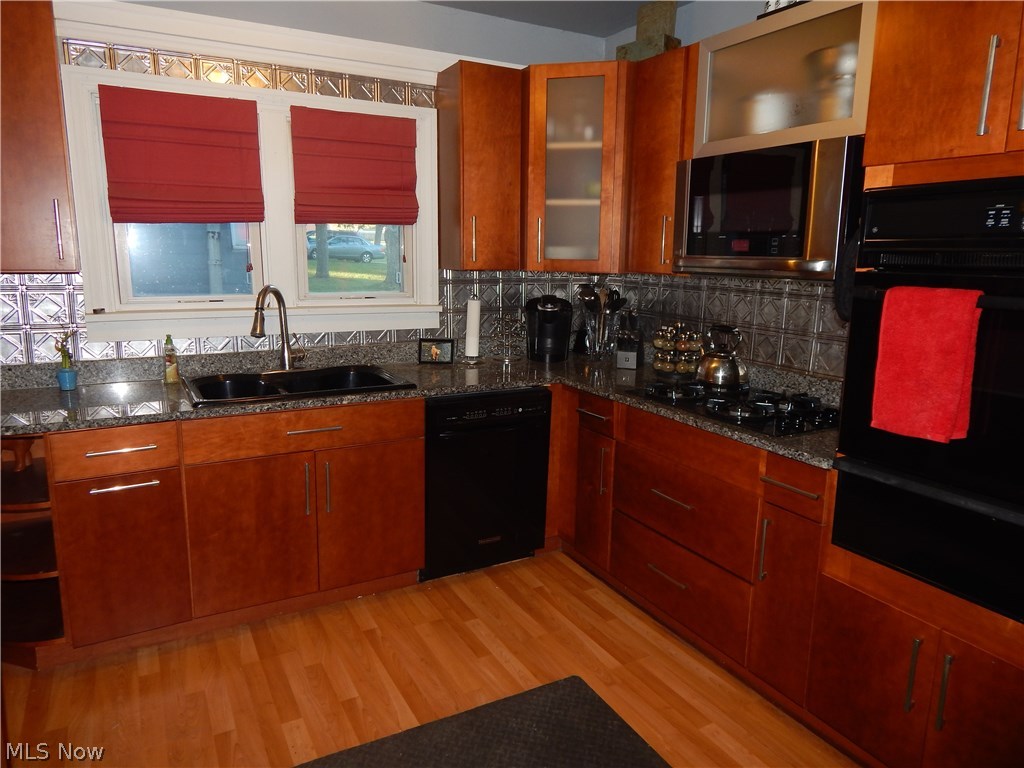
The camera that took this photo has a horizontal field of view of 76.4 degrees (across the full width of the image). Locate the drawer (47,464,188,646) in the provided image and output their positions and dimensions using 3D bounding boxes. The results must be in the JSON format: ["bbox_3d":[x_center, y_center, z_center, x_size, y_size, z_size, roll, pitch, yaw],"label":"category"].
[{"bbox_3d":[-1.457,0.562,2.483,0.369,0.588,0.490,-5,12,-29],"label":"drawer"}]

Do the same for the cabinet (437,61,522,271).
[{"bbox_3d":[-0.172,-1.019,3.162,0.305,0.912,0.335,-5,12,-28],"label":"cabinet"}]

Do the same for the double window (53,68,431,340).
[{"bbox_3d":[-1.052,-0.752,2.936,1.520,1.050,0.120,-5,12,-28],"label":"double window"}]

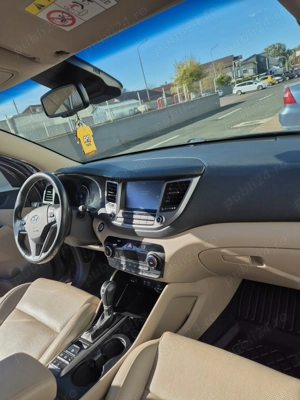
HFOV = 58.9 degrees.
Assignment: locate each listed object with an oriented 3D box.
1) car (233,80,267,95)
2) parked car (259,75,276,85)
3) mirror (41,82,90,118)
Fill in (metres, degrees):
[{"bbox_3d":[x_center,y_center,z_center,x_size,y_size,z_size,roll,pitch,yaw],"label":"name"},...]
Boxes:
[{"bbox_3d":[12.992,-14.704,34.400,4.550,1.480,1.800,1,24,34],"label":"car"},{"bbox_3d":[18.252,-18.937,42.525,3.800,1.500,1.660,8,28,44],"label":"parked car"},{"bbox_3d":[-0.247,-0.290,0.779,0.230,0.066,0.038,9,35,45],"label":"mirror"}]

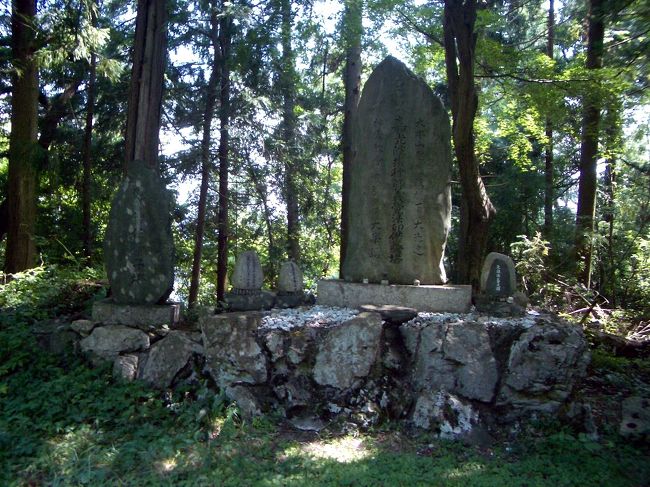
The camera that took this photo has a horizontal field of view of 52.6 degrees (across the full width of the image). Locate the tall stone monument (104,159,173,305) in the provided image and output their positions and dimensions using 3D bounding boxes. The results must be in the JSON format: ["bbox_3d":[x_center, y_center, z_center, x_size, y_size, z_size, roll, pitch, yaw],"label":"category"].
[{"bbox_3d":[-2.039,-0.131,7.250,0.703,1.576,0.320,1,0,2],"label":"tall stone monument"}]

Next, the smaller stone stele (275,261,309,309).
[{"bbox_3d":[-0.341,0.416,6.750,0.322,0.473,0.270,1,0,4],"label":"smaller stone stele"}]

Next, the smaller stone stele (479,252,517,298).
[{"bbox_3d":[1.714,0.313,6.500,0.327,0.443,0.170,1,0,3],"label":"smaller stone stele"}]

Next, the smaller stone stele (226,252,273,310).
[{"bbox_3d":[-0.753,0.364,6.600,0.455,0.579,0.320,1,0,4],"label":"smaller stone stele"}]

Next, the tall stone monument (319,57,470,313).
[{"bbox_3d":[0.722,-0.599,6.850,1.466,2.550,0.550,1,0,8],"label":"tall stone monument"}]

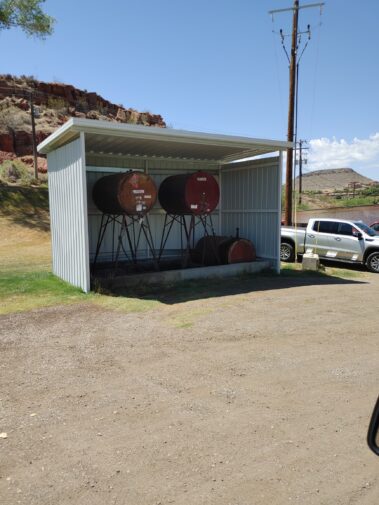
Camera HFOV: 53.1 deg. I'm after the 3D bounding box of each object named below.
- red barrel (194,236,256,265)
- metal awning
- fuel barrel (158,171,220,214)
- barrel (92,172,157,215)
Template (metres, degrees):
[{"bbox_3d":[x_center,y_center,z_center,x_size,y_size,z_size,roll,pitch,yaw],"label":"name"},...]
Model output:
[{"bbox_3d":[1.147,0.075,12.370,1.120,1.120,1.680,-5,8,-32],"label":"red barrel"},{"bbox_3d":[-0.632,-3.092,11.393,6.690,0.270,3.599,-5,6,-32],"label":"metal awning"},{"bbox_3d":[-0.027,-1.747,11.411,1.210,1.210,1.540,-5,8,-32],"label":"fuel barrel"},{"bbox_3d":[-1.876,-1.659,10.810,1.140,1.140,1.850,-5,8,-32],"label":"barrel"}]

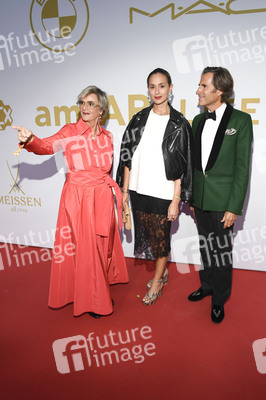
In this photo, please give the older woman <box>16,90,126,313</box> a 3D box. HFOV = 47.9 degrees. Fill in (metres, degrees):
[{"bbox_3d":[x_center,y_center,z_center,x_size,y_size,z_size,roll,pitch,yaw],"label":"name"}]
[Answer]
[{"bbox_3d":[-0.410,0.021,2.277,0.750,1.700,0.520,-1,16,-2],"label":"older woman"}]

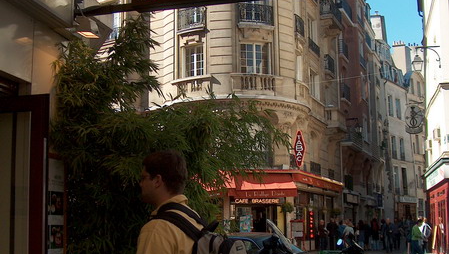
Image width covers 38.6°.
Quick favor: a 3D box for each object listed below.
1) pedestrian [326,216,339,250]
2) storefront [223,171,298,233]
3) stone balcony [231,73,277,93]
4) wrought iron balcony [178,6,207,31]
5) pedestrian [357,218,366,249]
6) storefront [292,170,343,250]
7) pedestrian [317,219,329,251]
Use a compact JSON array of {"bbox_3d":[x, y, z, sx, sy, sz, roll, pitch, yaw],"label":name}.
[{"bbox_3d":[5.826,5.807,34.806,0.600,1.750,0.420,-1,-9,-3],"label":"pedestrian"},{"bbox_3d":[1.920,4.481,33.977,4.259,4.223,1.200,2,-9,-22],"label":"storefront"},{"bbox_3d":[1.474,-2.212,34.472,2.598,1.095,0.750,2,-9,-22],"label":"stone balcony"},{"bbox_3d":[-1.400,-4.748,28.300,1.220,1.000,0.320,-4,-9,27],"label":"wrought iron balcony"},{"bbox_3d":[7.269,5.704,34.000,0.480,1.660,0.340,-1,-8,6],"label":"pedestrian"},{"bbox_3d":[5.750,5.320,40.048,1.100,4.199,11.000,-5,-9,22],"label":"storefront"},{"bbox_3d":[5.210,5.789,34.305,0.580,1.670,0.420,1,-9,-14],"label":"pedestrian"}]

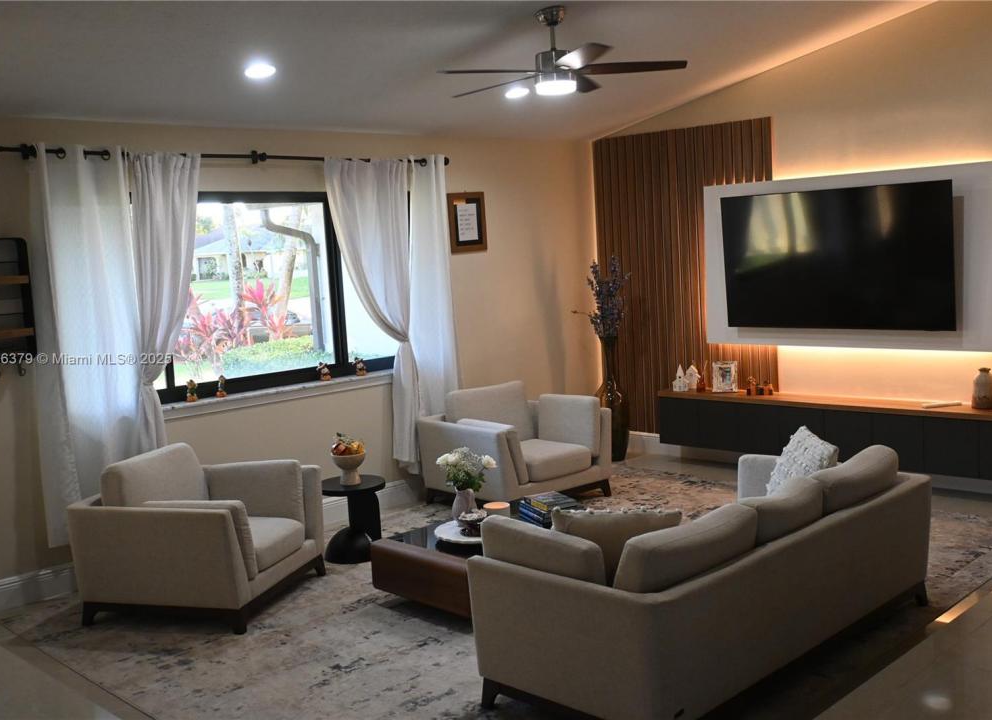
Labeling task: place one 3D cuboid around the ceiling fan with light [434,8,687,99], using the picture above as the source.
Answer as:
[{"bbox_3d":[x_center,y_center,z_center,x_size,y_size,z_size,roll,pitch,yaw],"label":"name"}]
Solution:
[{"bbox_3d":[0.291,-1.534,5.074,1.300,0.430,1.300,-9,8,-44],"label":"ceiling fan with light"}]

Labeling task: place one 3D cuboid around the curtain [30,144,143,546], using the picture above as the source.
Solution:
[{"bbox_3d":[-2.132,-0.079,5.413,0.590,2.070,0.140,-9,9,-43],"label":"curtain"}]

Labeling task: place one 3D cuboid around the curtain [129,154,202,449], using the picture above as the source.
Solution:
[{"bbox_3d":[-1.770,-0.125,5.730,0.445,2.050,0.140,-9,9,-43],"label":"curtain"}]

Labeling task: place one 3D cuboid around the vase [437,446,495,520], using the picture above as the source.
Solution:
[{"bbox_3d":[-0.155,0.578,4.699,0.265,0.345,0.250,-3,6,-2],"label":"vase"}]

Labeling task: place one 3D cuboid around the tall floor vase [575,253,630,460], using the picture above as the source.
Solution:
[{"bbox_3d":[0.870,-0.005,7.971,0.400,1.595,0.340,-3,6,6],"label":"tall floor vase"}]

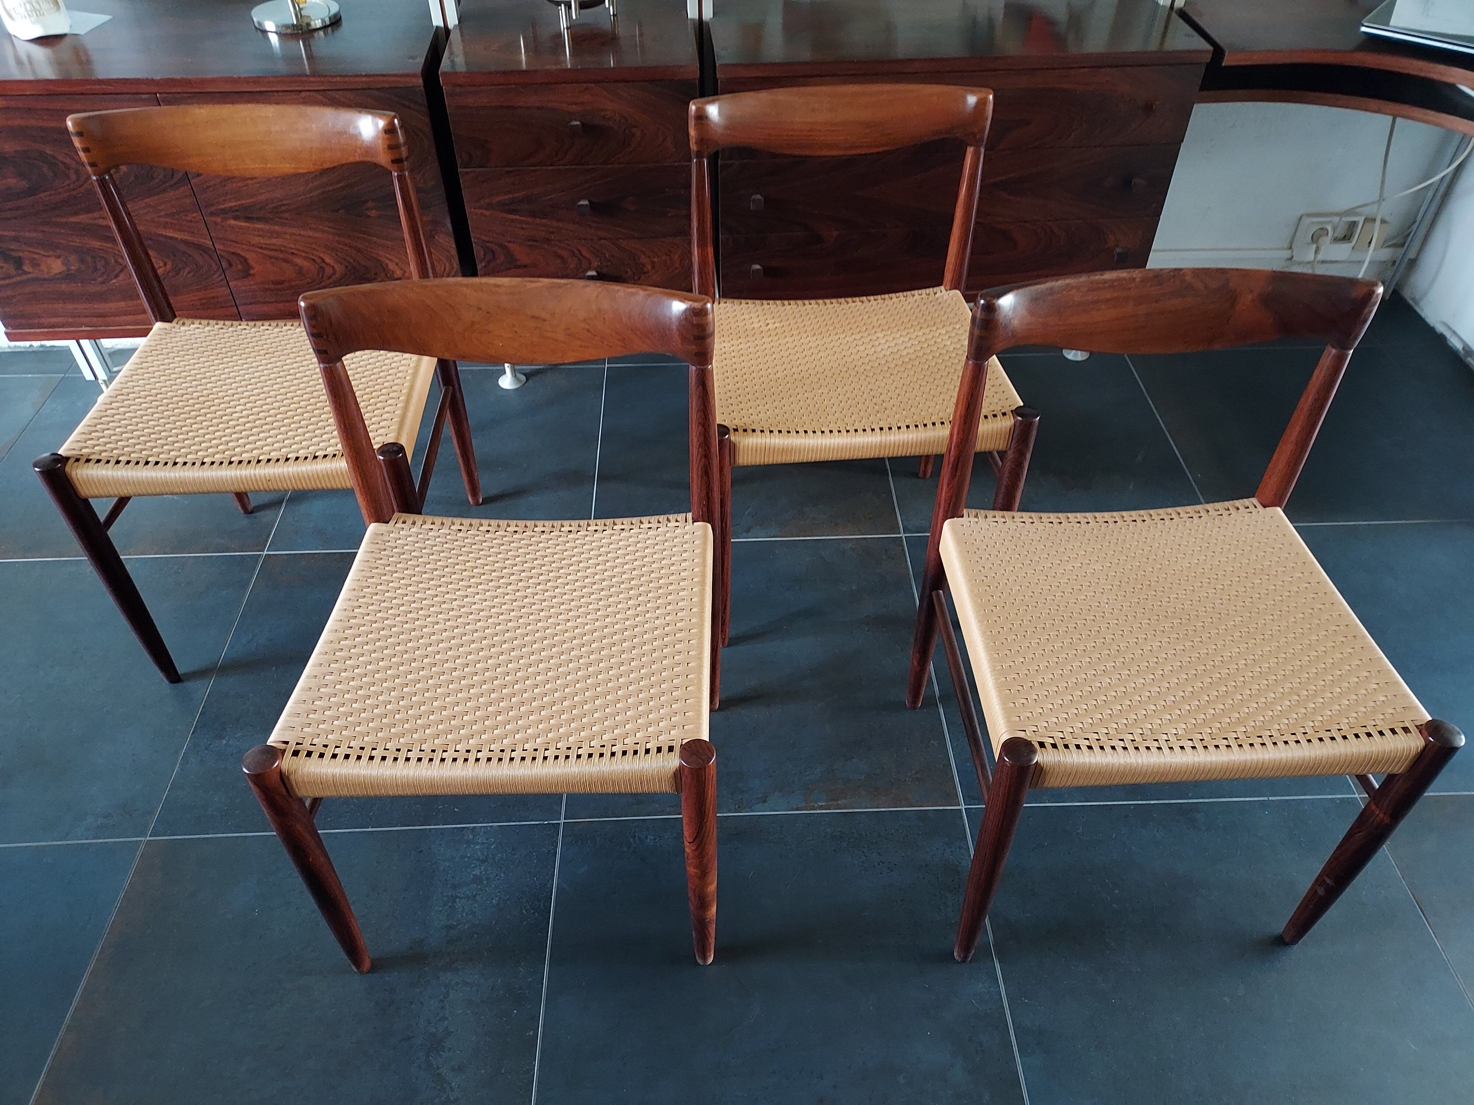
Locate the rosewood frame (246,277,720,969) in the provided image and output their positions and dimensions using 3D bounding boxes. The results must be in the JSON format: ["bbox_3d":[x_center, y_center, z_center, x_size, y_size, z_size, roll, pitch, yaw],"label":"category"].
[{"bbox_3d":[-0.265,0.120,1.273,0.501,0.766,0.491,1,44,0],"label":"rosewood frame"}]

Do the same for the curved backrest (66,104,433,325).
[{"bbox_3d":[-0.745,-0.532,1.626,0.475,0.331,0.089,-2,45,-2],"label":"curved backrest"}]

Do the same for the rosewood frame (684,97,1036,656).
[{"bbox_3d":[0.181,-0.290,1.692,0.501,0.766,0.491,-4,45,-4],"label":"rosewood frame"}]

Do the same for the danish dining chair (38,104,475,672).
[{"bbox_3d":[-0.733,-0.231,1.630,0.501,0.766,0.491,-2,45,-2],"label":"danish dining chair"}]

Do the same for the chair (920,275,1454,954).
[{"bbox_3d":[0.520,0.107,1.288,0.501,0.766,0.491,-2,45,-2],"label":"chair"}]

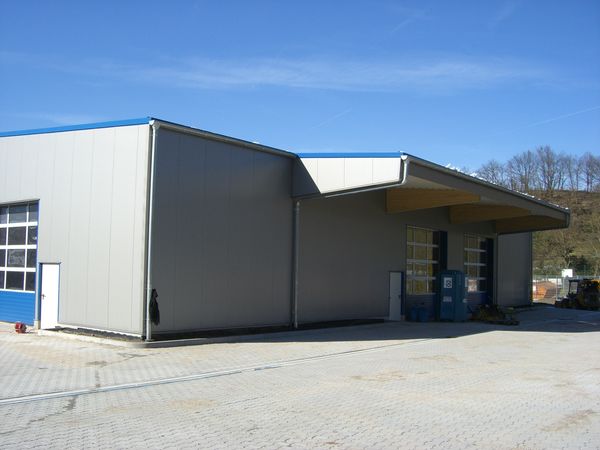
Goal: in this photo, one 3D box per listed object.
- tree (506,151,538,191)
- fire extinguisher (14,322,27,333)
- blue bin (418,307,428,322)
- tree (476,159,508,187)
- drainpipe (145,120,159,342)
[{"bbox_3d":[50.668,-12.297,150.000,7.300,9.700,6.500,1,-5,0],"label":"tree"},{"bbox_3d":[-7.969,2.943,18.800,0.300,0.310,0.300,-3,-6,41],"label":"fire extinguisher"},{"bbox_3d":[5.156,3.737,27.500,0.410,0.670,0.410,-3,-6,38],"label":"blue bin"},{"bbox_3d":[43.836,-11.500,150.000,7.200,7.600,6.500,1,-5,0],"label":"tree"},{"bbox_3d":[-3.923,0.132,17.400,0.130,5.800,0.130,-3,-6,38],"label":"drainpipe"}]

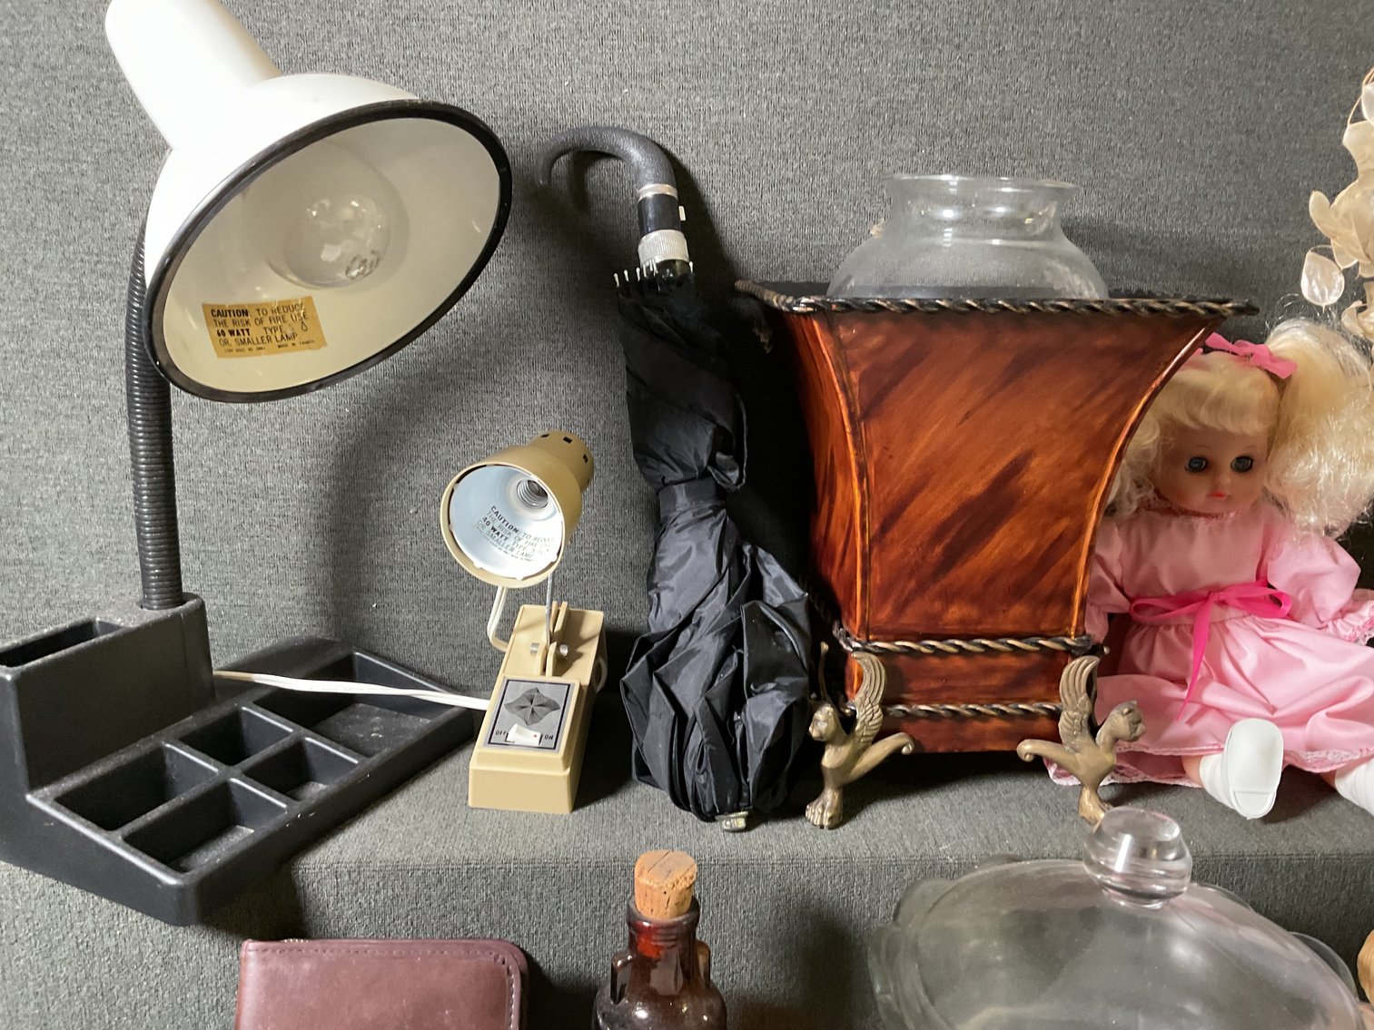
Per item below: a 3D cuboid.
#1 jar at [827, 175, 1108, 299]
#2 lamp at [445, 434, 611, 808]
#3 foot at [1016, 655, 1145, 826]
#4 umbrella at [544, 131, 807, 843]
[{"bbox_3d":[0.139,-0.094,0.596,0.152,0.152,0.152,4,15,-1],"label":"jar"},{"bbox_3d":[-0.090,0.050,0.645,0.080,0.177,0.143,2,15,4],"label":"lamp"},{"bbox_3d":[0.205,0.116,0.596,0.064,0.085,0.052,15,20,41],"label":"foot"},{"bbox_3d":[-0.005,-0.025,0.611,0.118,0.377,0.085,-6,-8,-3],"label":"umbrella"}]

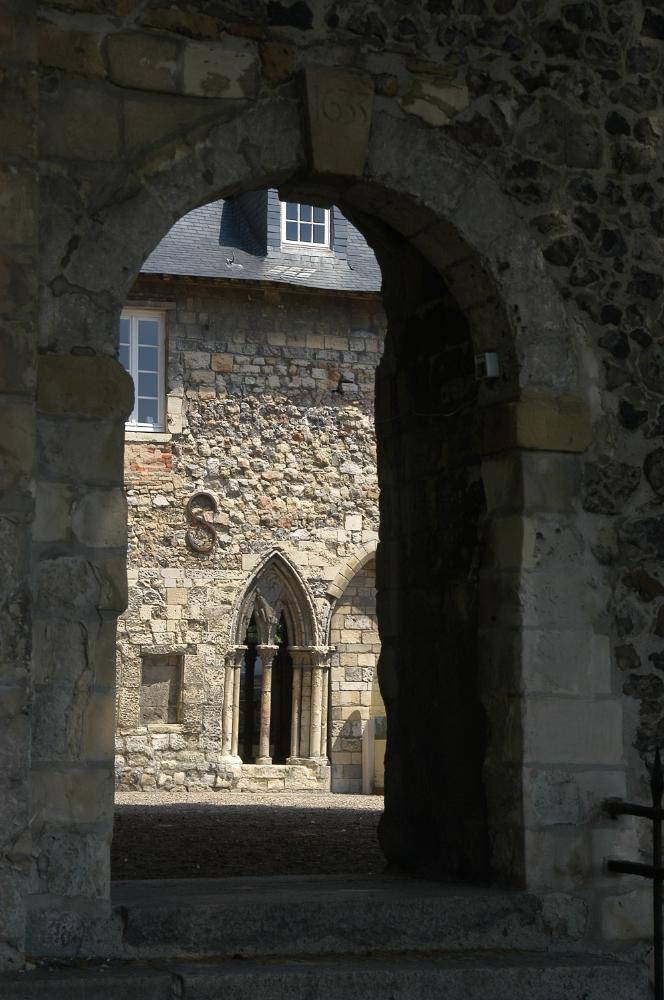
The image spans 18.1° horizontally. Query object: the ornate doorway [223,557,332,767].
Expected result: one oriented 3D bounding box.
[{"bbox_3d":[-0.845,2.489,32.500,1.583,3.313,0.500,3,-7,-20],"label":"ornate doorway"}]

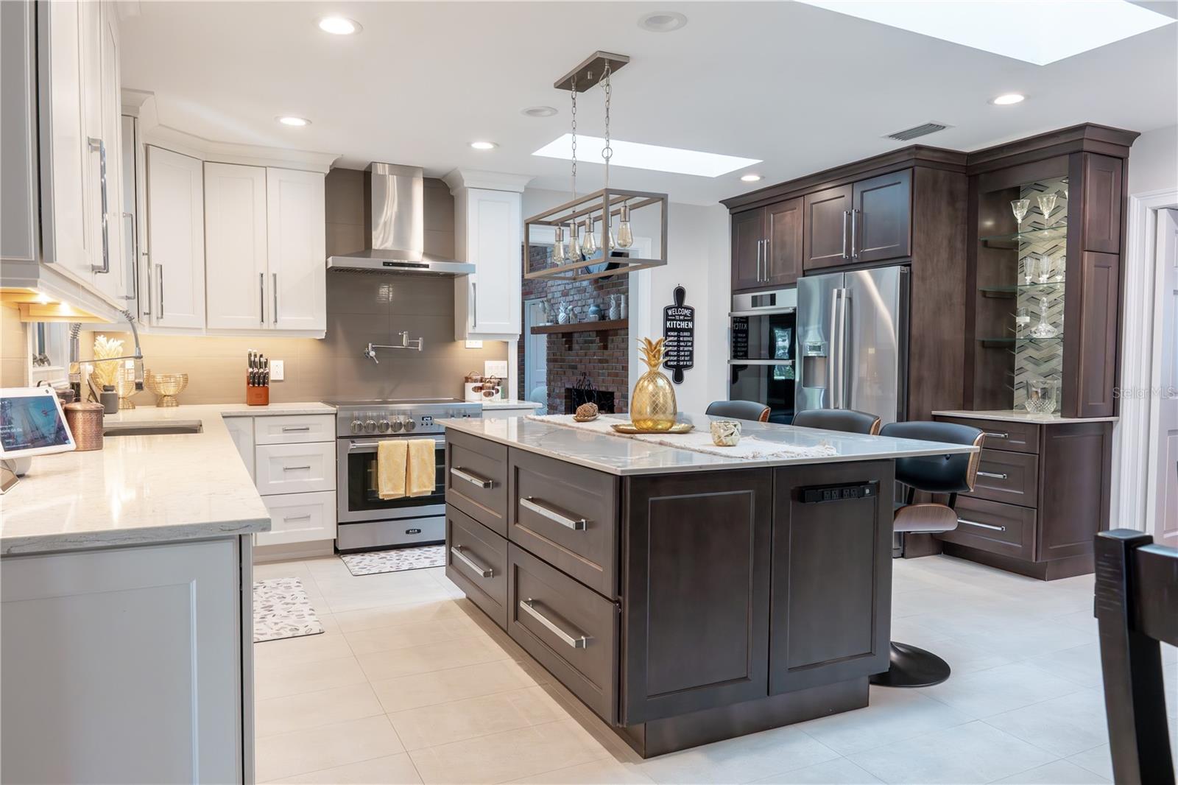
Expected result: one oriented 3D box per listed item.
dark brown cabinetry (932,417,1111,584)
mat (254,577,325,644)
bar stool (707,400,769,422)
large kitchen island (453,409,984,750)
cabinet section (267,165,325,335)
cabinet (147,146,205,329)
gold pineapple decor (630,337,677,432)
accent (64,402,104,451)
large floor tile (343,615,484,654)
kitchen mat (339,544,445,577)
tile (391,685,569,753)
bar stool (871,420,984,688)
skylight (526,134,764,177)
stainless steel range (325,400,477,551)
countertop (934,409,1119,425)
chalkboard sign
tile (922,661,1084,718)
[{"bbox_3d":[2.645,0.599,5.005,0.670,0.884,0.707,-1,3,-26],"label":"dark brown cabinetry"},{"bbox_3d":[-1.622,1.054,4.017,0.495,0.010,0.995,-1,3,-26],"label":"mat"},{"bbox_3d":[0.698,0.550,4.486,0.530,0.980,0.520,-1,3,-26],"label":"bar stool"},{"bbox_3d":[0.333,0.628,3.631,1.515,0.917,1.990,-1,3,-26],"label":"large kitchen island"},{"bbox_3d":[-1.915,-0.900,5.311,0.350,0.997,0.327,-1,3,-26],"label":"cabinet section"},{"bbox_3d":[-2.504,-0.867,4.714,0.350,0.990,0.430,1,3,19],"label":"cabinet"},{"bbox_3d":[0.284,-0.039,3.551,0.205,0.396,0.205,0,3,0],"label":"gold pineapple decor"},{"bbox_3d":[-1.744,0.114,2.827,0.130,0.160,0.130,-1,3,-26],"label":"accent"},{"bbox_3d":[-0.770,1.083,3.655,0.591,0.010,0.298,-1,3,-26],"label":"large floor tile"},{"bbox_3d":[-0.997,1.000,4.981,0.920,0.010,0.510,-1,3,-26],"label":"kitchen mat"},{"bbox_3d":[-0.360,1.116,2.826,0.610,0.010,0.305,-1,3,-26],"label":"tile"},{"bbox_3d":[1.239,0.615,3.299,0.480,0.985,0.485,-1,3,-26],"label":"bar stool"},{"bbox_3d":[0.382,-1.536,5.184,1.390,0.100,0.550,-1,3,-26],"label":"skylight"},{"bbox_3d":[-1.241,0.531,5.426,0.915,0.930,0.710,-1,3,-26],"label":"stainless steel range"},{"bbox_3d":[2.647,0.144,4.969,0.705,0.024,0.732,-1,3,-26],"label":"countertop"},{"bbox_3d":[0.745,-0.467,6.736,0.308,0.805,0.017,-1,3,-26],"label":"chalkboard sign"},{"bbox_3d":[1.551,1.124,3.096,0.606,0.010,0.302,-1,3,-26],"label":"tile"}]

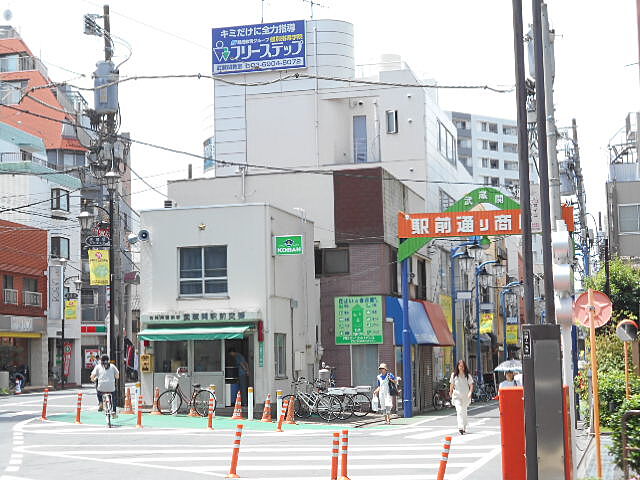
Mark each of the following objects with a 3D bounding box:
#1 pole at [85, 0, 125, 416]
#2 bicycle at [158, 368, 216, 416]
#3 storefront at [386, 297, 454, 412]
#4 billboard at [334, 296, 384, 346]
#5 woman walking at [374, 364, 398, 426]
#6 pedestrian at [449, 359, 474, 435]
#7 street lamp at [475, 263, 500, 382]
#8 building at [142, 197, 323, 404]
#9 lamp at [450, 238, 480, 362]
[{"bbox_3d":[-6.960,-1.203,39.718,1.100,13.149,0.850,-4,-6,14],"label":"pole"},{"bbox_3d":[-3.629,4.168,33.359,1.740,1.200,0.560,-3,-6,20],"label":"bicycle"},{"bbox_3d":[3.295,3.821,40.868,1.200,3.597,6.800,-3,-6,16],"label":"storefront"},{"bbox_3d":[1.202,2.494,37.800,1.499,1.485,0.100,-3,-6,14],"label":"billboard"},{"bbox_3d":[1.609,3.768,29.870,0.540,1.483,0.400,-2,-6,12],"label":"woman walking"},{"bbox_3d":[3.009,3.353,26.075,0.520,1.591,0.380,-1,-5,2],"label":"pedestrian"},{"bbox_3d":[7.665,3.839,55.164,1.120,5.832,0.600,-3,-6,14],"label":"street lamp"},{"bbox_3d":[-2.749,2.216,37.401,3.820,5.825,4.900,-3,-6,14],"label":"building"},{"bbox_3d":[5.548,2.939,46.173,1.120,6.023,0.600,-3,-6,14],"label":"lamp"}]

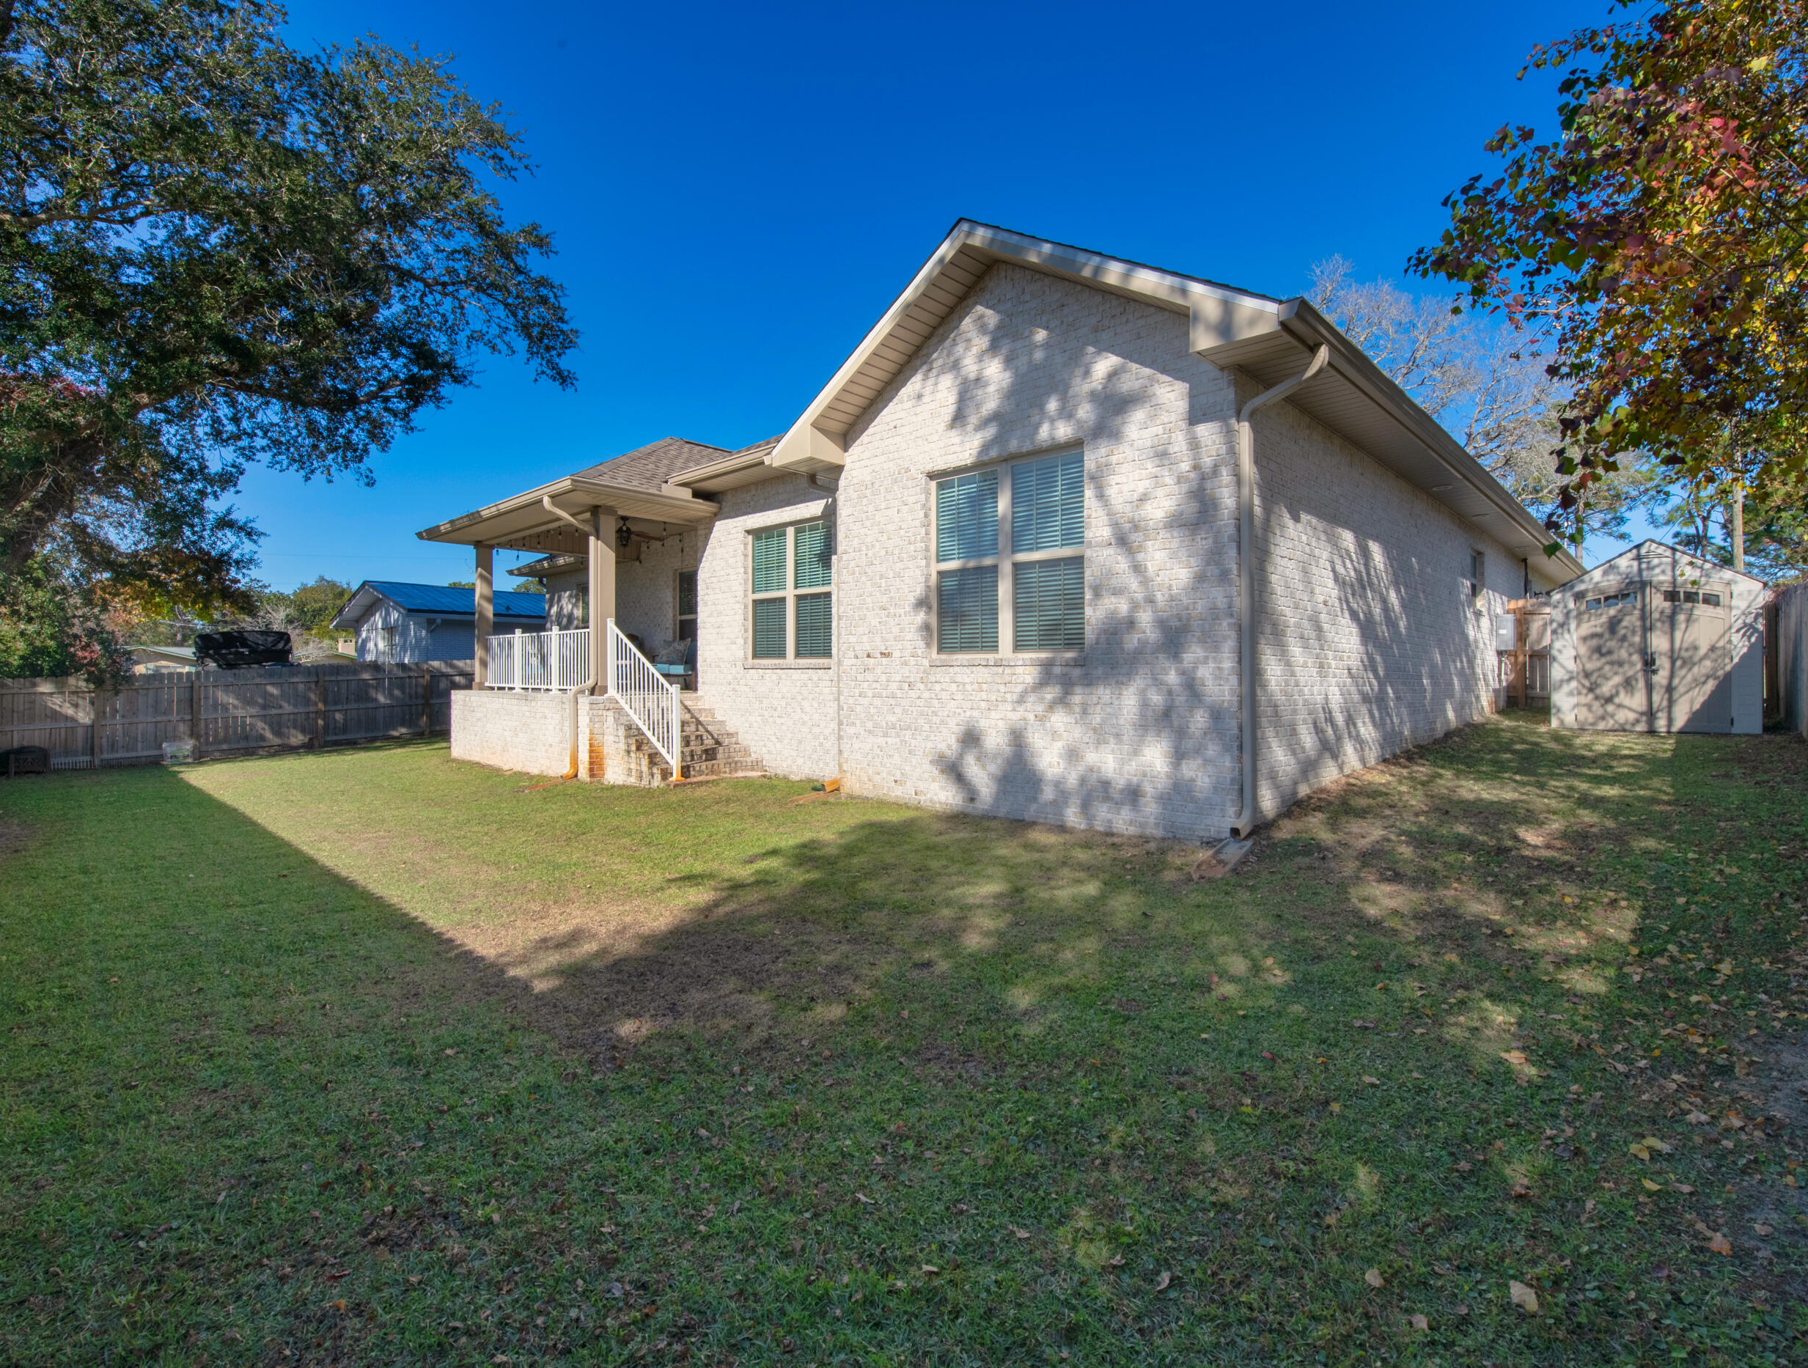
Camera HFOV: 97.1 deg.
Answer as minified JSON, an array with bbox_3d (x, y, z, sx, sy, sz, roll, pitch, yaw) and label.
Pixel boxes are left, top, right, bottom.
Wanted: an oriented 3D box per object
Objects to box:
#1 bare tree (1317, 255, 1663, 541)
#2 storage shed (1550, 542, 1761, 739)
[{"bbox_3d":[21.248,-7.980,29.991,11.000,16.100,11.000,1,2,44],"label":"bare tree"},{"bbox_3d":[10.980,-0.690,11.696,2.200,2.630,2.300,1,2,44],"label":"storage shed"}]

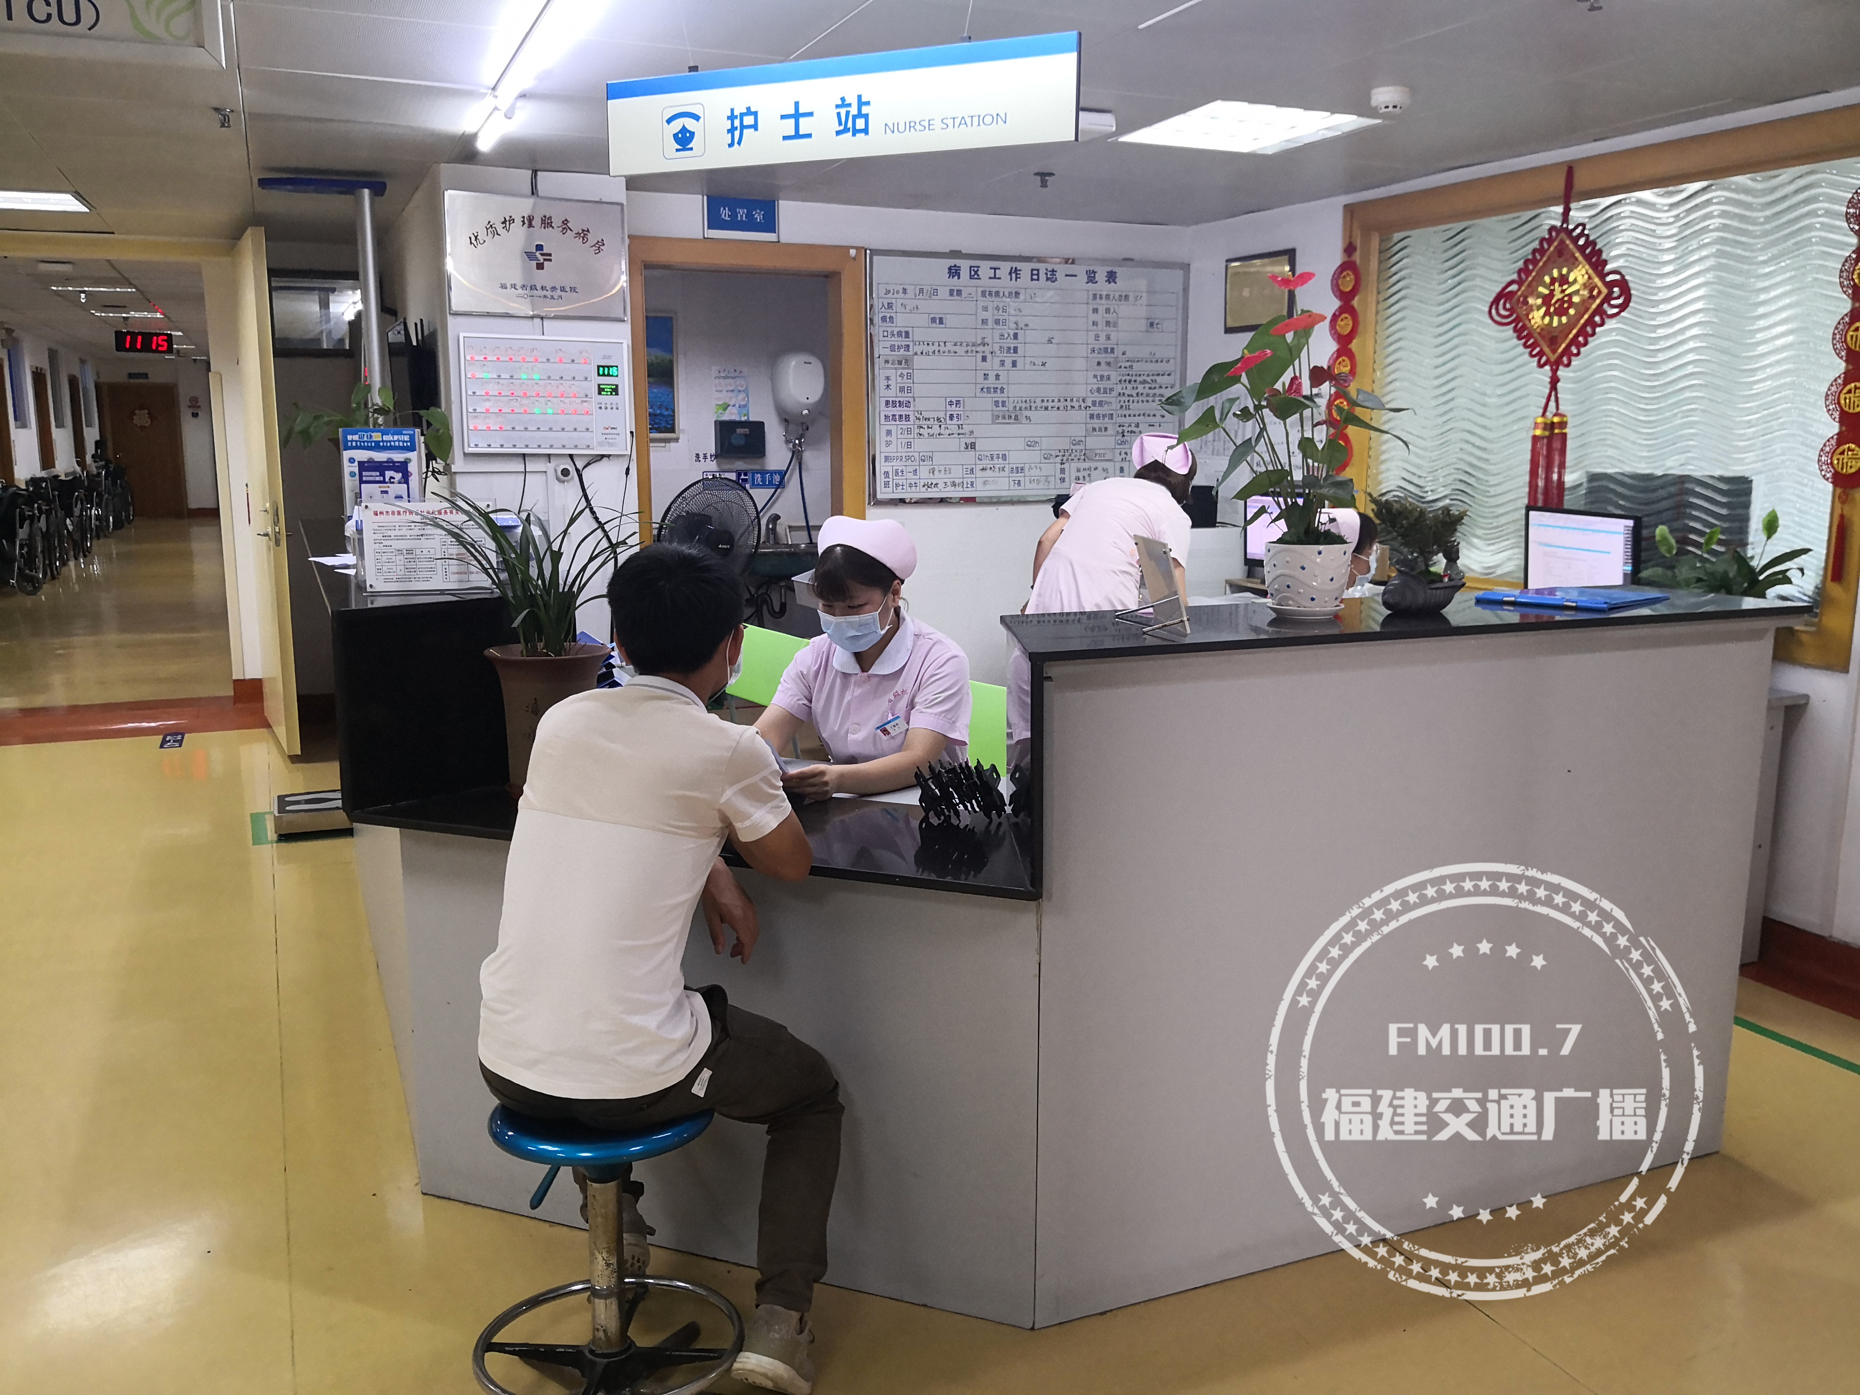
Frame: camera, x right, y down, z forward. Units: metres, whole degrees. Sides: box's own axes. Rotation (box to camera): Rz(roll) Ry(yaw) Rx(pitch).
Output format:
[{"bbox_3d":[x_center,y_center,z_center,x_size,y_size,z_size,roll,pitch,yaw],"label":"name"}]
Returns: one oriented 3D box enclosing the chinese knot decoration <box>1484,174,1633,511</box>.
[{"bbox_3d":[1.992,-1.121,4.660,0.040,1.110,0.530,-5,11,-24],"label":"chinese knot decoration"}]

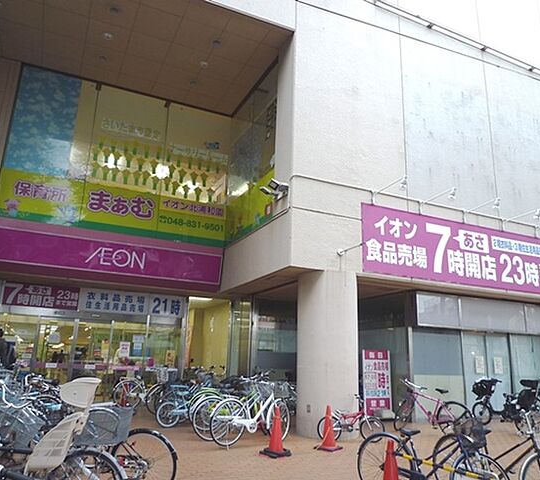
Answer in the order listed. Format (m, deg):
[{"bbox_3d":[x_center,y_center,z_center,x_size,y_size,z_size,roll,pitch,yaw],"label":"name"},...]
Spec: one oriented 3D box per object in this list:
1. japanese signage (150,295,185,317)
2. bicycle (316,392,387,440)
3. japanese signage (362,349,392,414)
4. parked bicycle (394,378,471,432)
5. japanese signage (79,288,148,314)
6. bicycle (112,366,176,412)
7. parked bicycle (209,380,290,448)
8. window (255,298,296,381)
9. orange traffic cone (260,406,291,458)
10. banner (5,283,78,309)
[{"bbox_3d":[-2.885,1.894,13.143,1.000,0.550,0.060,8,-16,-24],"label":"japanese signage"},{"bbox_3d":[1.488,3.235,8.424,1.220,0.820,0.470,4,-15,-9],"label":"bicycle"},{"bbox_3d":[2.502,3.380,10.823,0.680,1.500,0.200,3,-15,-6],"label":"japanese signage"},{"bbox_3d":[3.431,3.590,9.915,1.680,1.050,0.580,-5,-17,25],"label":"parked bicycle"},{"bbox_3d":[-4.279,1.718,12.820,1.865,0.623,0.080,9,-16,-23],"label":"japanese signage"},{"bbox_3d":[-3.222,3.969,12.209,1.720,1.050,0.570,1,-15,5],"label":"bicycle"},{"bbox_3d":[-0.238,2.922,7.884,1.750,1.020,0.570,15,-20,-39],"label":"parked bicycle"},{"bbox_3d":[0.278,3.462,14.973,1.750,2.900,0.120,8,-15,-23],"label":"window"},{"bbox_3d":[0.103,2.903,7.095,0.400,0.690,0.400,9,-17,-25],"label":"orange traffic cone"},{"bbox_3d":[-5.826,1.455,11.840,1.770,0.560,0.060,8,-16,-24],"label":"banner"}]

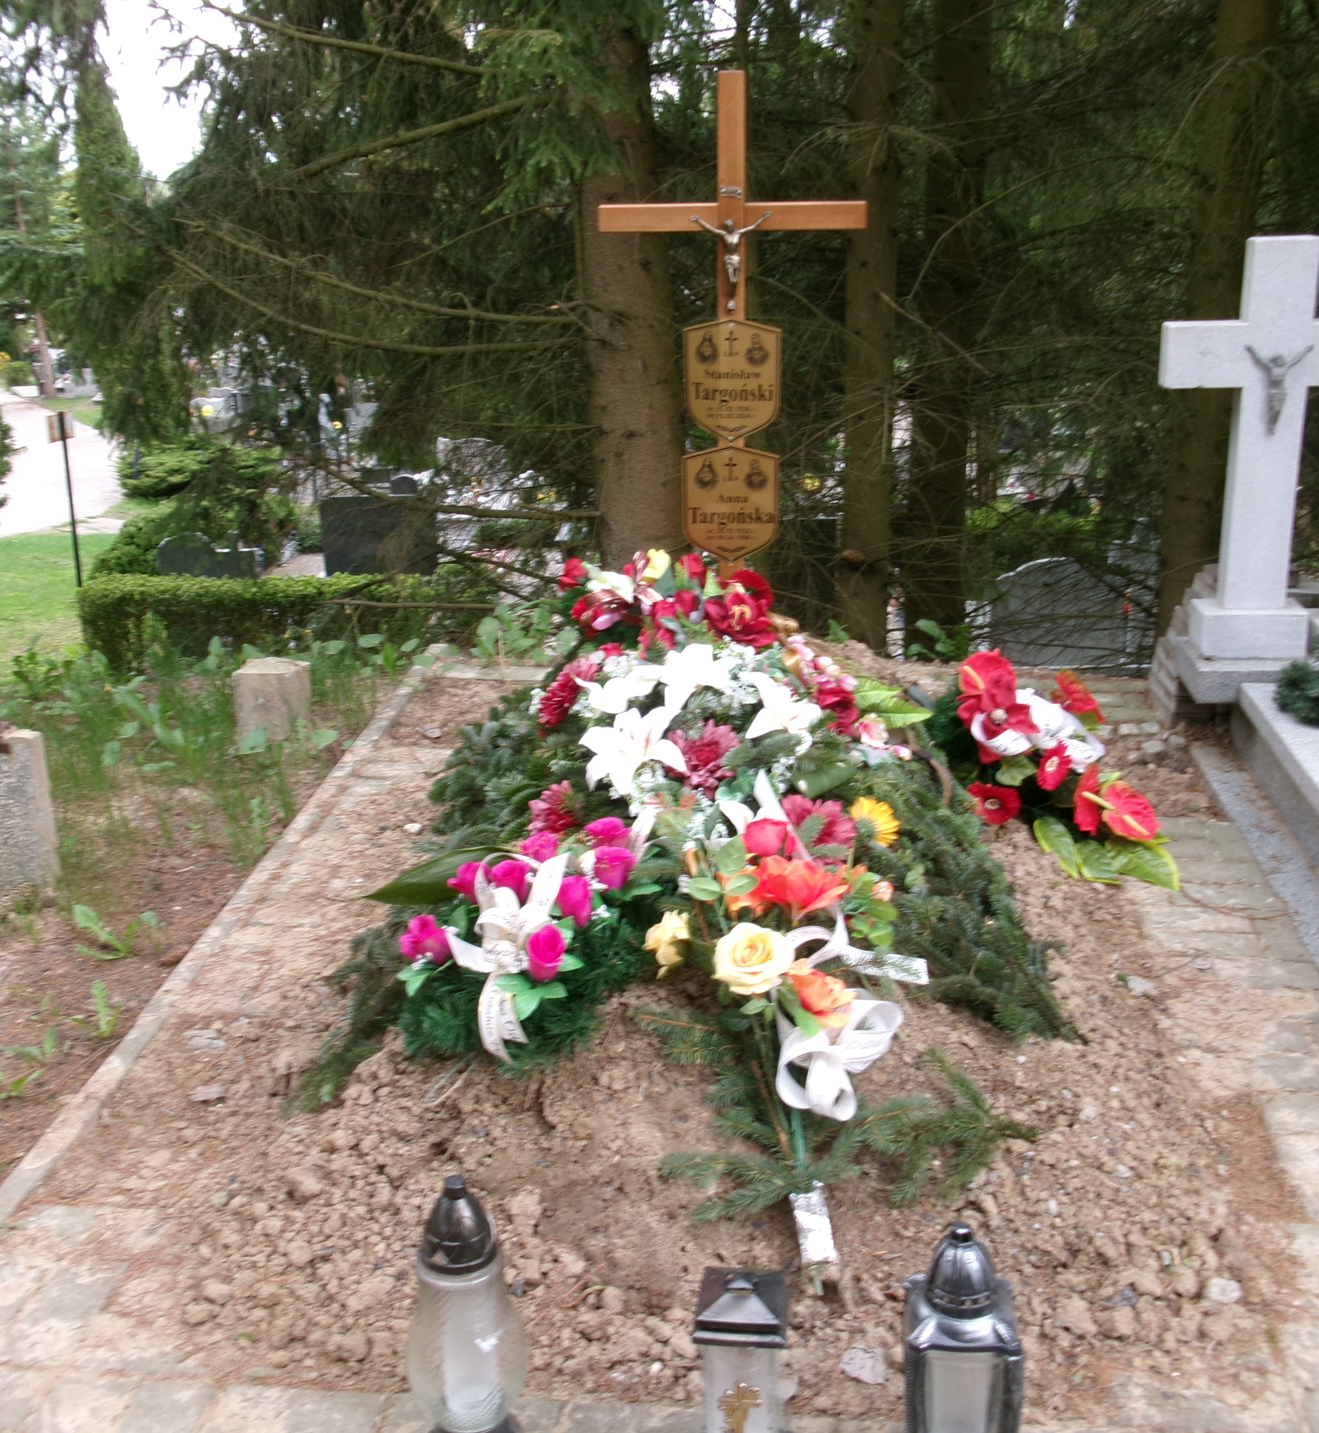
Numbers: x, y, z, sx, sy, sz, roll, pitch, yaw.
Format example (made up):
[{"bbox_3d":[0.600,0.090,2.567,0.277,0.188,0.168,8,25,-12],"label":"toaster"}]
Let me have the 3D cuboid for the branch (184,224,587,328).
[{"bbox_3d":[-0.796,-1.262,4.420,1.120,0.290,0.300,1,17,6],"label":"branch"}]

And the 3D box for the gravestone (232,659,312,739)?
[{"bbox_3d":[-0.977,-0.042,3.905,0.150,0.190,0.125,-2,17,-5],"label":"gravestone"}]

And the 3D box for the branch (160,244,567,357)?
[{"bbox_3d":[-0.847,-1.189,4.420,1.170,0.310,0.320,1,17,6],"label":"branch"}]

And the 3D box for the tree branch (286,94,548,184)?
[{"bbox_3d":[-0.675,-1.607,4.300,0.740,0.250,0.220,1,17,6],"label":"tree branch"}]

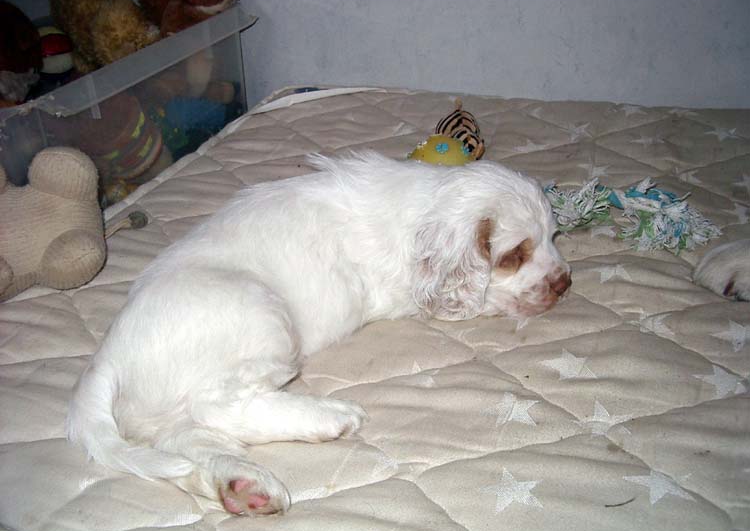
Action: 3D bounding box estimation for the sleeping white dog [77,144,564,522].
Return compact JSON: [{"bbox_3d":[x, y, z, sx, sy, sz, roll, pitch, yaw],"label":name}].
[{"bbox_3d":[-0.033,0.013,0.750,0.486,0.168,0.340,-12,28,-20],"label":"sleeping white dog"}]

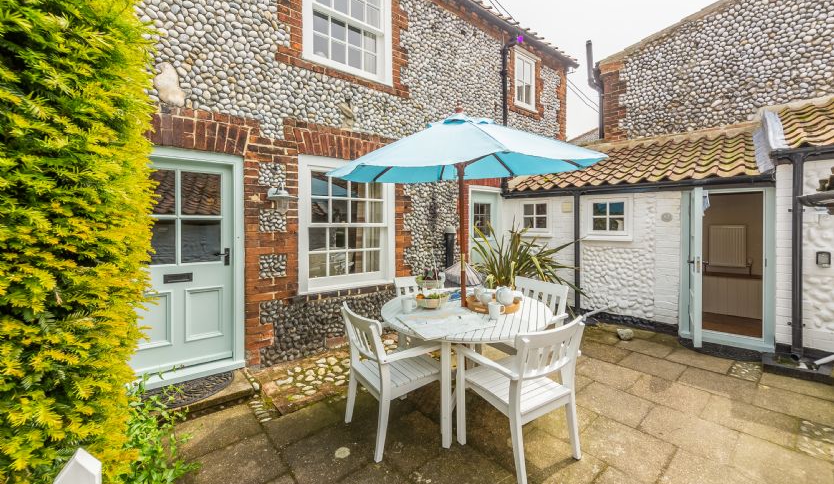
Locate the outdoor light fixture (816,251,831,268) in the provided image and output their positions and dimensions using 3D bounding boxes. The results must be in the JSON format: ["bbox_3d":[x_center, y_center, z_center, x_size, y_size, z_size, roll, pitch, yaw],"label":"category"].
[{"bbox_3d":[4.210,0.186,3.350,0.100,0.175,0.085,3,4,41],"label":"outdoor light fixture"}]

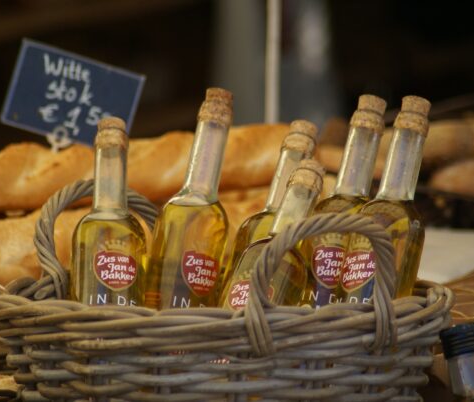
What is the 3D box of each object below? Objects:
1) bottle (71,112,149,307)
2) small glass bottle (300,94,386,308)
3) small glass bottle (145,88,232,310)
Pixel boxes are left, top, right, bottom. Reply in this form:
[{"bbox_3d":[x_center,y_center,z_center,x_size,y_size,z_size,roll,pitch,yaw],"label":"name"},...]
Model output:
[{"bbox_3d":[-0.103,0.040,4.970,0.060,0.220,0.060,4,-14,-10],"label":"bottle"},{"bbox_3d":[0.086,0.020,5.000,0.060,0.220,0.060,11,-12,6],"label":"small glass bottle"},{"bbox_3d":[-0.032,0.017,4.990,0.060,0.220,0.060,14,-13,-19],"label":"small glass bottle"}]

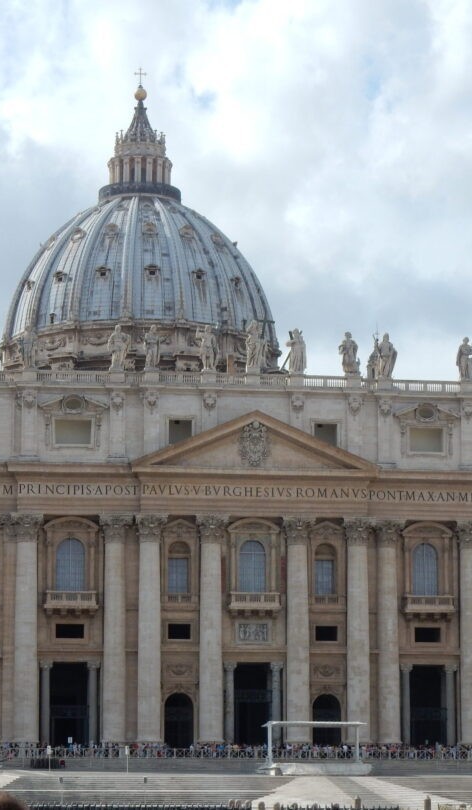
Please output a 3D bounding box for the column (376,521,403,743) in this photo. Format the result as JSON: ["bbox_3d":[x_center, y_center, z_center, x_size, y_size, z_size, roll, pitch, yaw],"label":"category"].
[{"bbox_3d":[19.051,28.179,274.935,3.200,27.840,3.100,1,-10,-9],"label":"column"}]

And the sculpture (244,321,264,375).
[{"bbox_3d":[2.334,-7.386,279.440,2.300,6.300,1.800,1,-10,-9],"label":"sculpture"}]

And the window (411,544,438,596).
[{"bbox_3d":[23.040,20.230,270.790,3.510,6.370,0.600,1,-10,-9],"label":"window"}]

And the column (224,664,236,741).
[{"bbox_3d":[-0.628,35.964,267.344,1.300,9.695,1.300,1,-10,-8],"label":"column"}]

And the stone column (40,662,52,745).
[{"bbox_3d":[-23.010,36.351,268.978,1.500,10.112,1.450,1,-10,-9],"label":"stone column"}]

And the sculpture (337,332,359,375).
[{"bbox_3d":[14.282,-6.670,281.215,2.350,5.500,1.700,1,-10,-9],"label":"sculpture"}]

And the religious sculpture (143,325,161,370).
[{"bbox_3d":[-10.374,-6.988,272.778,2.062,5.710,1.700,1,-10,-8],"label":"religious sculpture"}]

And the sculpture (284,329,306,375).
[{"bbox_3d":[7.220,-6.600,273.240,2.840,5.780,1.900,1,-10,-8],"label":"sculpture"}]

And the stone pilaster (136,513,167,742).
[{"bbox_3d":[-10.000,26.570,262.210,3.570,27.620,3.000,1,-10,-9],"label":"stone pilaster"}]

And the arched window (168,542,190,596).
[{"bbox_3d":[-6.910,19.540,266.360,2.910,6.510,0.700,1,-10,-9],"label":"arched window"}]

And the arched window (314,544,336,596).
[{"bbox_3d":[10.870,20.100,269.020,2.720,6.330,0.700,1,-10,-9],"label":"arched window"}]

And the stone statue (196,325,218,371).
[{"bbox_3d":[-3.523,-6.984,273.816,2.474,5.795,1.800,1,-10,-8],"label":"stone statue"}]

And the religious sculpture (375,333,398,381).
[{"bbox_3d":[18.650,-5.990,273.670,2.910,6.040,1.800,1,-10,-9],"label":"religious sculpture"}]

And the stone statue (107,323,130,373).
[{"bbox_3d":[-14.330,-6.900,270.190,2.850,5.960,1.900,1,-10,-8],"label":"stone statue"}]

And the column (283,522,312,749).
[{"bbox_3d":[7.543,27.536,271.680,3.400,27.881,3.200,0,-10,0],"label":"column"}]

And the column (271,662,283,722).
[{"bbox_3d":[4.860,35.980,265.680,1.460,10.110,1.400,1,-10,-9],"label":"column"}]

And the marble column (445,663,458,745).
[{"bbox_3d":[26.920,37.397,276.723,1.500,10.405,1.450,1,-10,-9],"label":"marble column"}]

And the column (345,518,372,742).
[{"bbox_3d":[14.710,27.310,265.920,3.430,27.290,3.000,1,-10,-9],"label":"column"}]

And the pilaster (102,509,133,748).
[{"bbox_3d":[-14.553,27.220,269.765,3.500,27.926,3.200,1,-10,-9],"label":"pilaster"}]

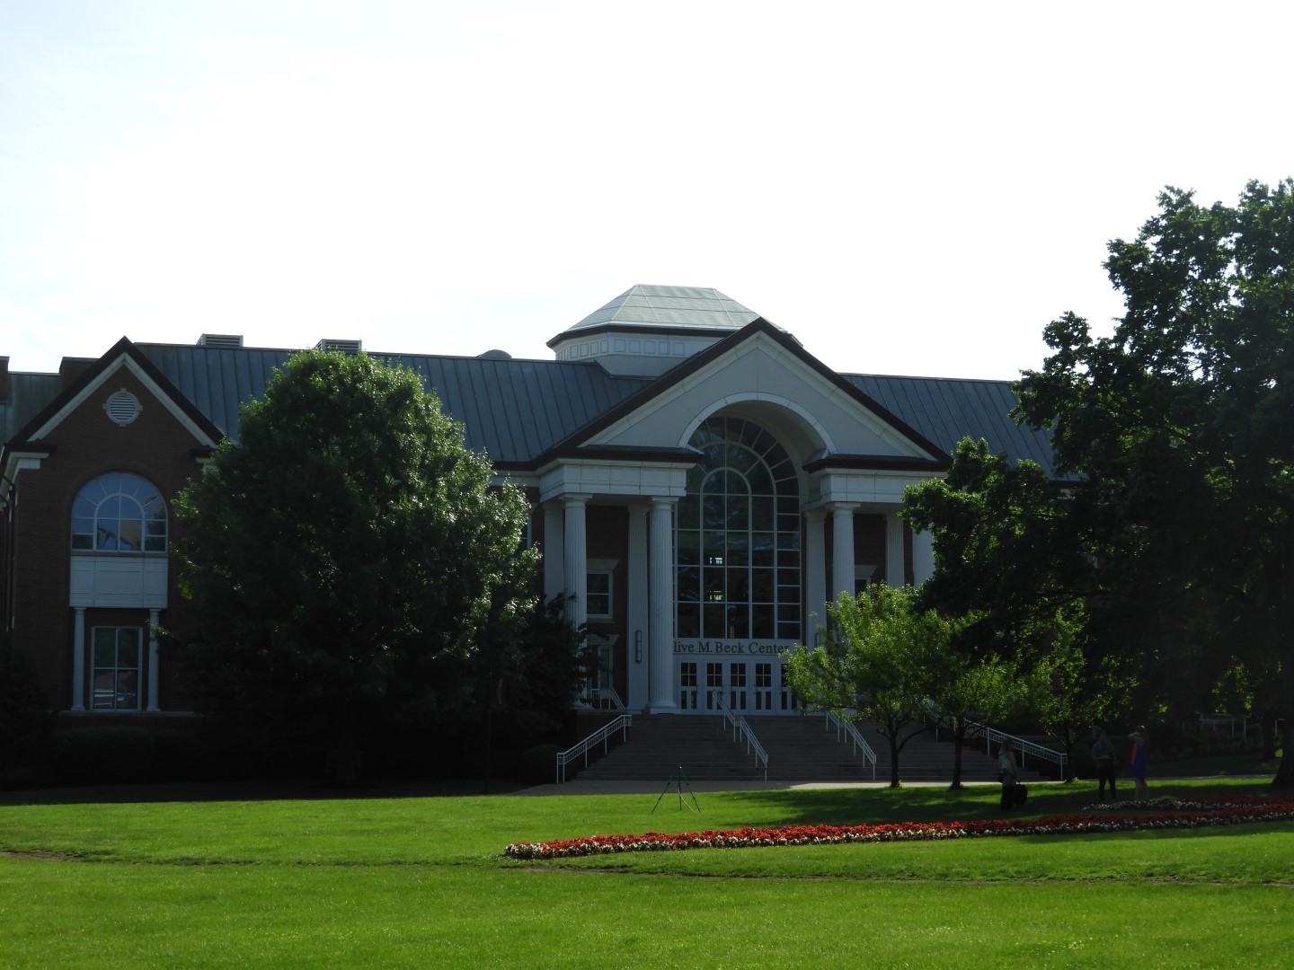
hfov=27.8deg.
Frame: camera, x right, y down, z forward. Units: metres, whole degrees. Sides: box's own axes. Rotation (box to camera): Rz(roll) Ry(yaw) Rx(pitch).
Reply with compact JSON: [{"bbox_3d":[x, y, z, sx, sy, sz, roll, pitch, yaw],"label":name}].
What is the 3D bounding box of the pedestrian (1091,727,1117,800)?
[{"bbox_3d":[10.645,6.493,60.959,0.570,1.721,0.420,1,-7,-7],"label":"pedestrian"}]

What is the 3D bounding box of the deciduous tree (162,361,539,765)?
[{"bbox_3d":[-9.470,2.569,85.256,11.900,14.105,11.500,0,-6,0],"label":"deciduous tree"}]

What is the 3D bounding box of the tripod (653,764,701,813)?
[{"bbox_3d":[0.707,7.322,63.077,1.180,1.186,1.050,0,-6,0],"label":"tripod"}]

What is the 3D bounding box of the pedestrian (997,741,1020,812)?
[{"bbox_3d":[8.277,6.673,59.931,0.500,1.622,0.500,1,-7,-11],"label":"pedestrian"}]

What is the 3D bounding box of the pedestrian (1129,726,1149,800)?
[{"bbox_3d":[11.271,6.384,59.964,0.500,1.712,0.480,1,-7,-7],"label":"pedestrian"}]

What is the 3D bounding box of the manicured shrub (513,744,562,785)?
[{"bbox_3d":[-3.665,9.697,90.785,1.850,1.395,1.800,2,-7,-15],"label":"manicured shrub"}]

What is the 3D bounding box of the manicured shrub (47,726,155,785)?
[{"bbox_3d":[-18.660,9.259,89.524,3.400,2.013,2.000,2,-7,-15],"label":"manicured shrub"}]

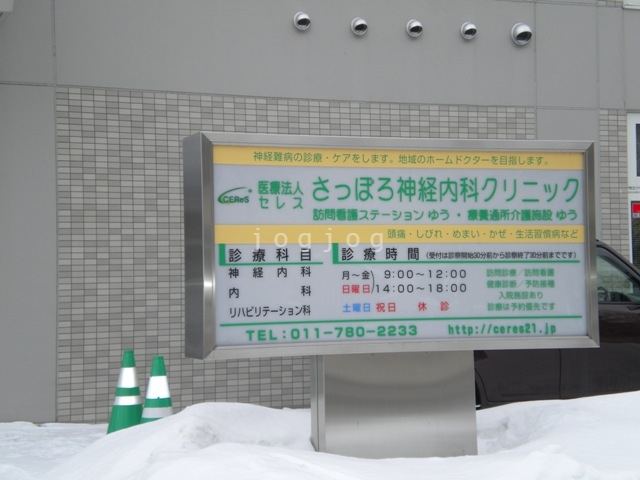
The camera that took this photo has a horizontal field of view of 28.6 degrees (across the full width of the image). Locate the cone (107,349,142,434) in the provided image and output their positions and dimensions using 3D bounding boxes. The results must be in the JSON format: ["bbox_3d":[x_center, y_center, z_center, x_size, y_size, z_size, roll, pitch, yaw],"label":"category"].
[{"bbox_3d":[-1.350,1.130,8.852,0.370,0.700,0.370,0,0,0],"label":"cone"}]

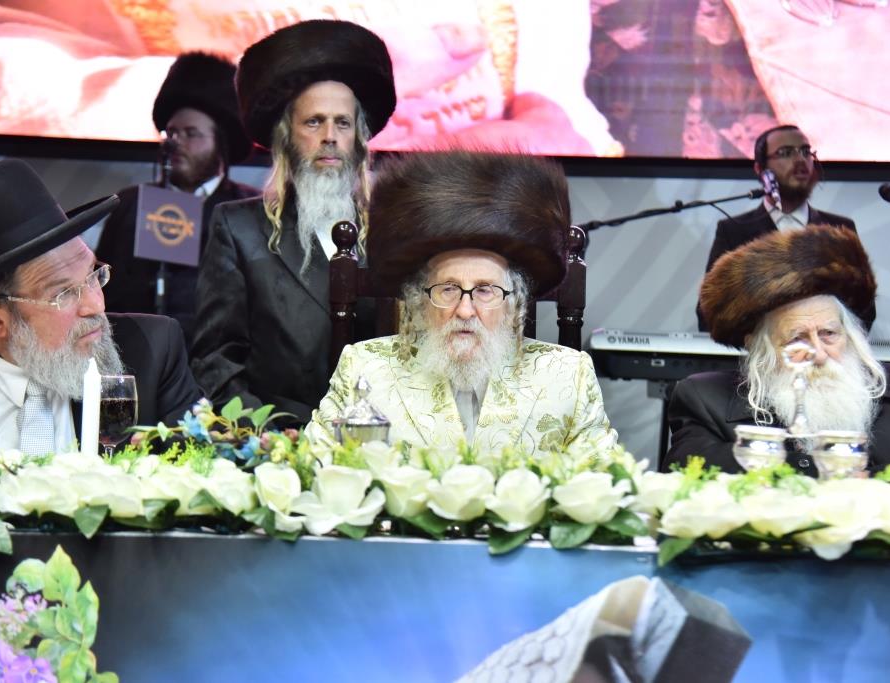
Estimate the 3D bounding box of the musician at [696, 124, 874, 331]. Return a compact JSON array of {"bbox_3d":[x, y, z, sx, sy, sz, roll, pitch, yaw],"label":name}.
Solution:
[{"bbox_3d":[1.062,0.171,5.580,0.540,1.720,0.420,1,-1,-6],"label":"musician"}]

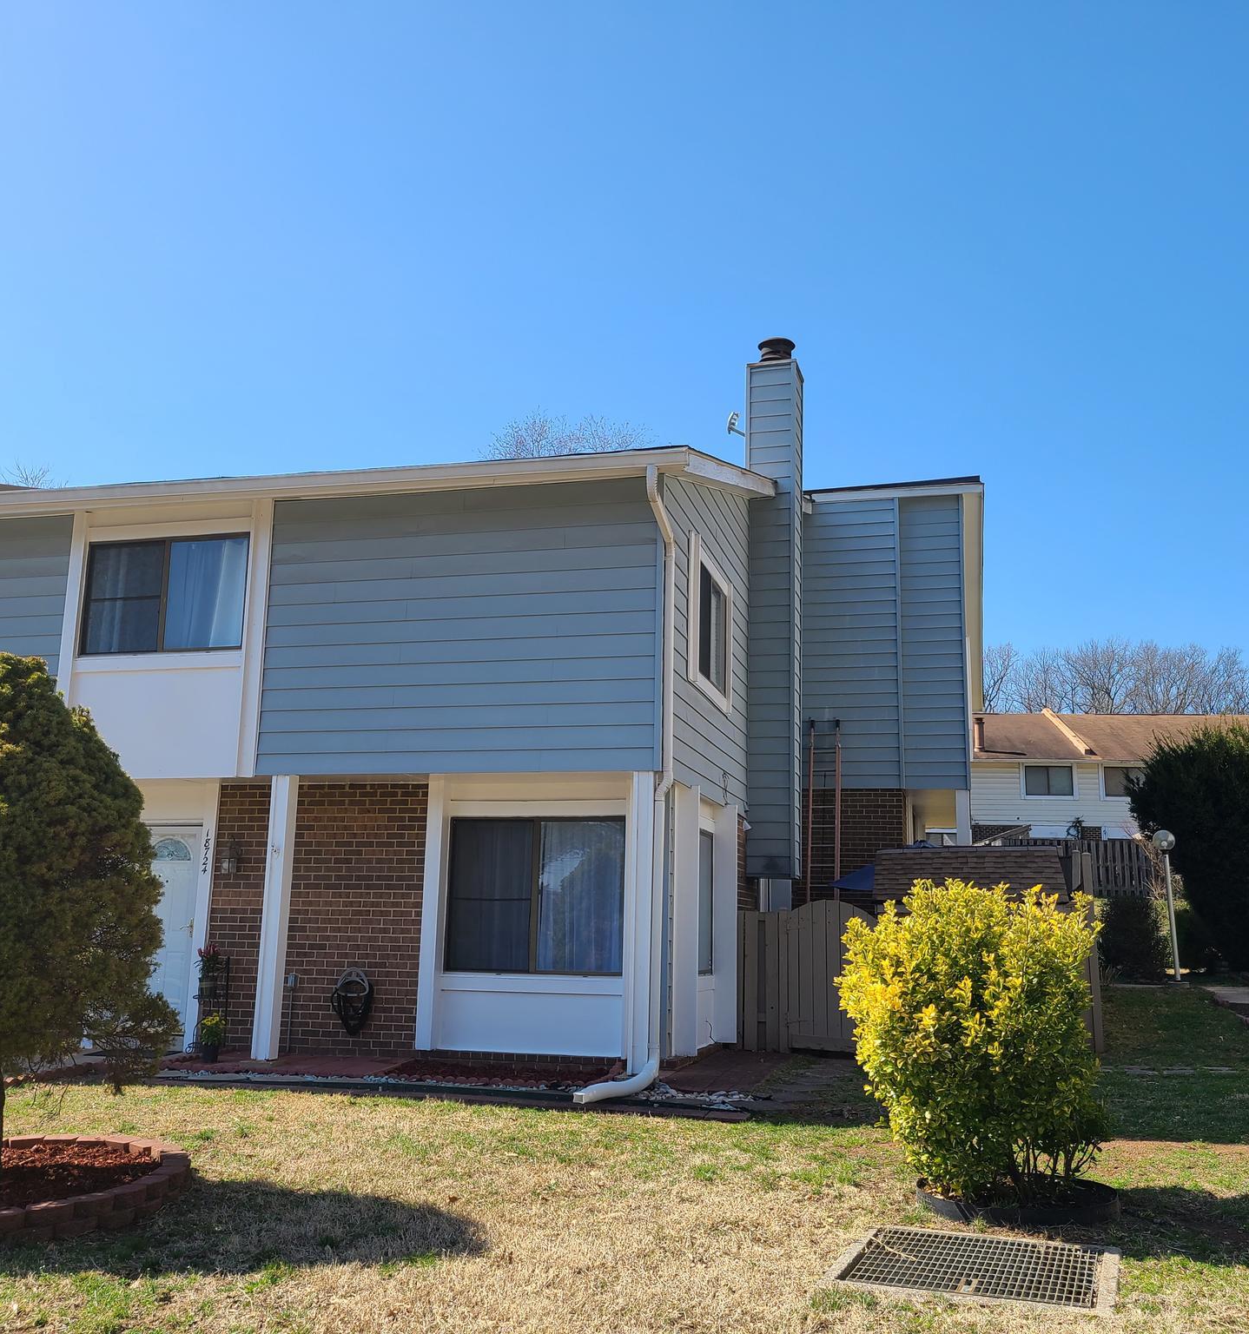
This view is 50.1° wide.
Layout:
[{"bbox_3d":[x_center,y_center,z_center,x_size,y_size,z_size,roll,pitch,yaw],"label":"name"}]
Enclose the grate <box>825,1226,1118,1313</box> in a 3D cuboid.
[{"bbox_3d":[1.468,2.502,5.513,1.070,0.060,1.030,-3,-11,21],"label":"grate"}]

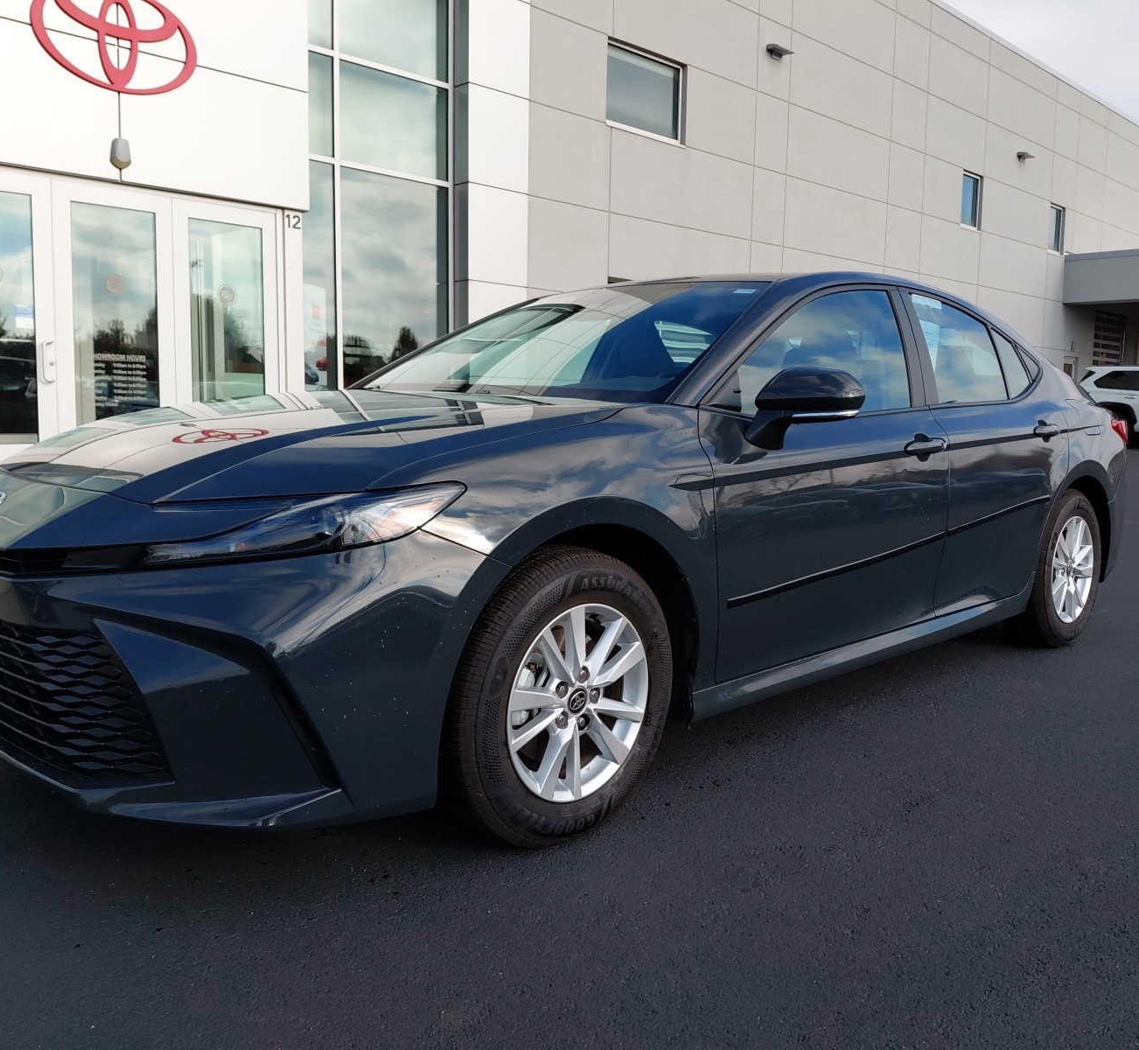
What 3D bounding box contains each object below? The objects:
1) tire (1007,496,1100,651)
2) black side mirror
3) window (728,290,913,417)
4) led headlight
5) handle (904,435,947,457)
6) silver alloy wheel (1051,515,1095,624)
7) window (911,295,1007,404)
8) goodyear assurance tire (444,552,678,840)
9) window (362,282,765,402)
[{"bbox_3d":[2.031,0.179,4.290,0.660,0.660,0.220,-6,8,-43],"label":"tire"},{"bbox_3d":[0.614,-0.310,2.670,0.235,0.215,0.225,-6,8,-43],"label":"black side mirror"},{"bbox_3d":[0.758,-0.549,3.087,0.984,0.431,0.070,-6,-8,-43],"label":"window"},{"bbox_3d":[-0.508,-0.005,2.007,0.610,0.160,0.300,-6,8,-43],"label":"led headlight"},{"bbox_3d":[1.134,-0.253,3.240,0.255,0.060,0.055,-6,8,-43],"label":"handle"},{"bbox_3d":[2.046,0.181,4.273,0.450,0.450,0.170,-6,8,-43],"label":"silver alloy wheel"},{"bbox_3d":[1.421,-0.636,3.697,0.632,0.397,0.060,-6,-8,-43],"label":"window"},{"bbox_3d":[-0.040,0.393,2.381,0.660,0.660,0.220,-6,8,-43],"label":"goodyear assurance tire"},{"bbox_3d":[-0.096,-0.569,3.308,1.500,0.130,0.900,6,42,47],"label":"window"}]

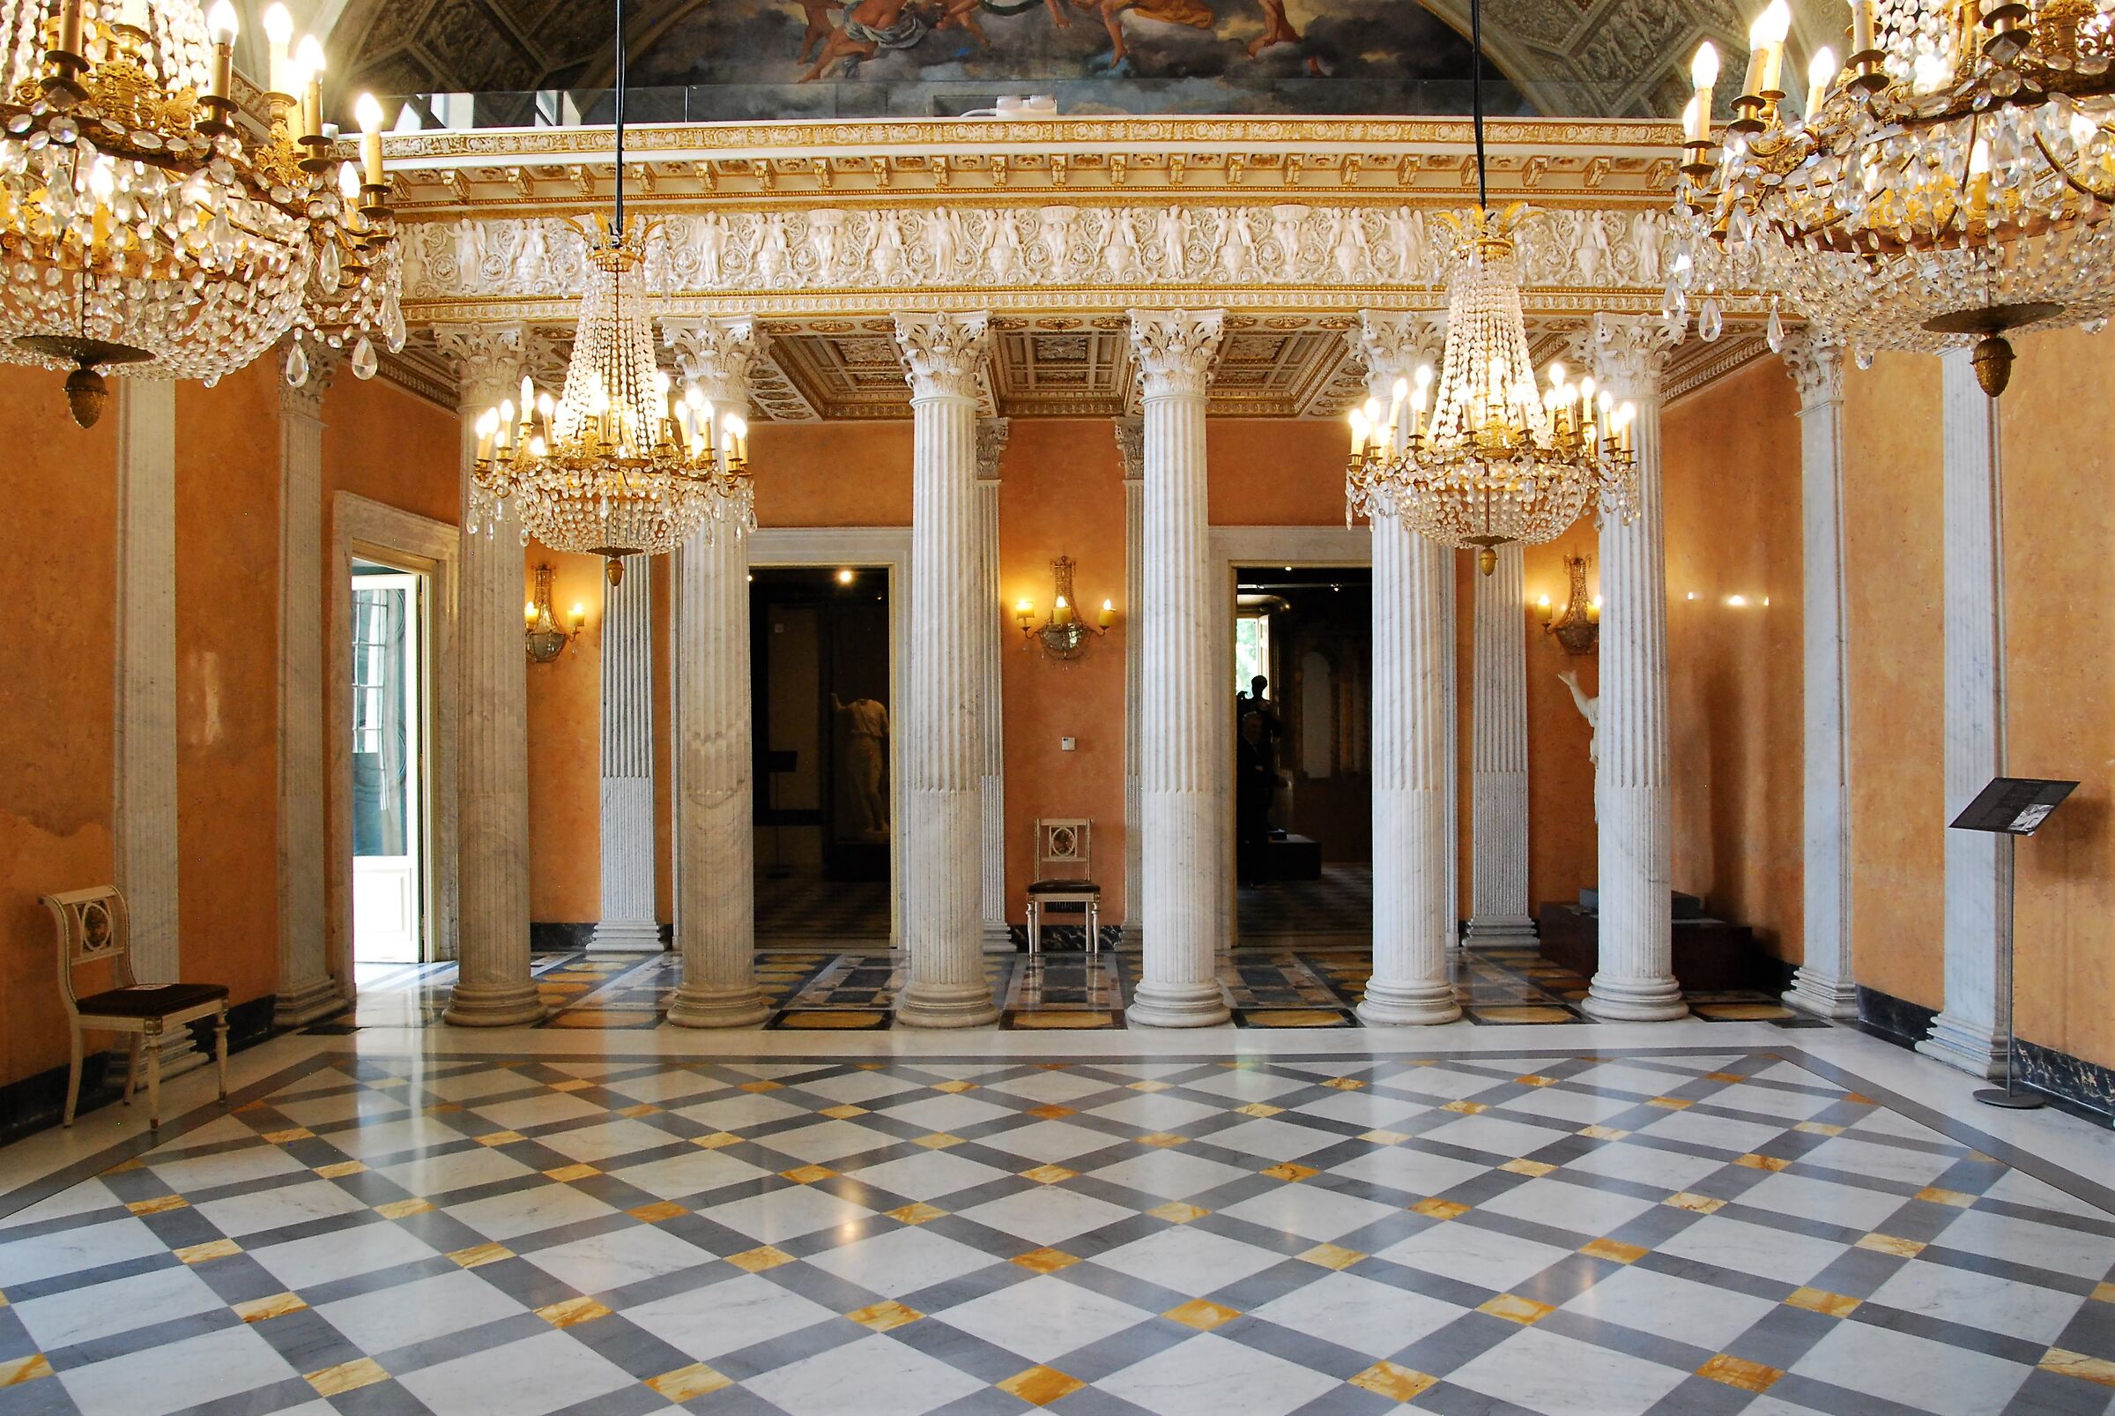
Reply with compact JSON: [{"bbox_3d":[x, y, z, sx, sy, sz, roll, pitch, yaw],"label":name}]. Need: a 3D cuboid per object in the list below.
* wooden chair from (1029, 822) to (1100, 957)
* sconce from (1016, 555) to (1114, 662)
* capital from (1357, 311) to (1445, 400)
[{"bbox_3d":[0.046,1.195,9.328,0.473,0.894,0.469,0,0,0],"label":"wooden chair"},{"bbox_3d":[0.052,-0.688,9.726,0.690,0.740,0.360,0,-1,0],"label":"sconce"},{"bbox_3d":[1.831,-1.816,7.449,0.503,0.427,0.503,0,0,0],"label":"capital"}]

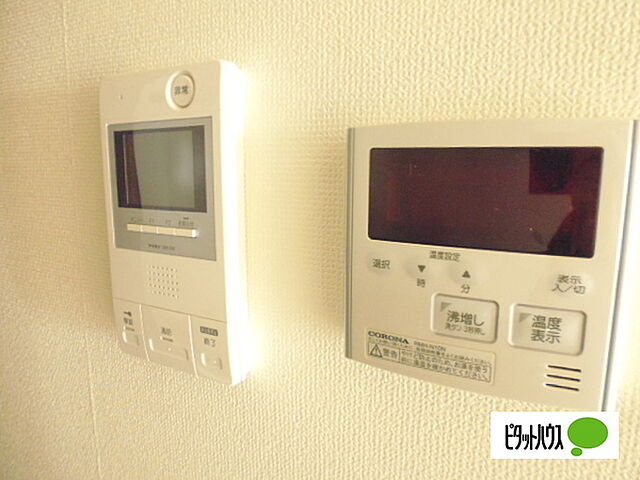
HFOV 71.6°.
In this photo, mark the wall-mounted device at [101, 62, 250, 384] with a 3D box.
[{"bbox_3d":[-0.100,-0.010,0.304,0.109,0.199,0.025,5,10,28],"label":"wall-mounted device"}]

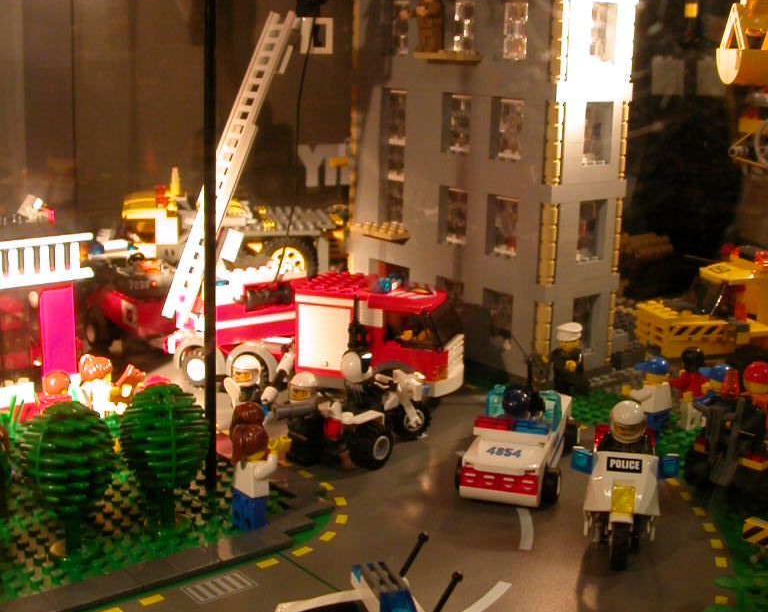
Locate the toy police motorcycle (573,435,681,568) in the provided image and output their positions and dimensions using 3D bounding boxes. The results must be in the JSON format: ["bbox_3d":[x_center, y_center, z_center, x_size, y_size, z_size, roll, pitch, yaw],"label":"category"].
[{"bbox_3d":[0.093,0.073,0.433,0.041,0.043,0.063,4,13,8],"label":"toy police motorcycle"}]

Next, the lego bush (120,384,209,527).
[{"bbox_3d":[-0.085,0.061,0.428,0.036,0.061,0.036,2,13,0],"label":"lego bush"}]

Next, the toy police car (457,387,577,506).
[{"bbox_3d":[0.064,0.057,0.504,0.045,0.040,0.104,6,14,16],"label":"toy police car"}]

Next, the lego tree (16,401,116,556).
[{"bbox_3d":[-0.115,0.067,0.401,0.036,0.061,0.036,2,13,0],"label":"lego tree"}]

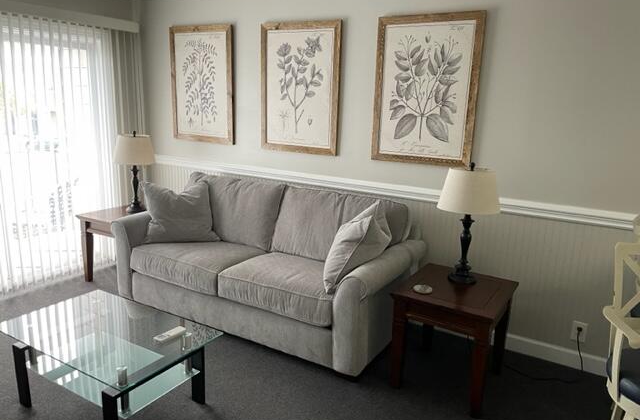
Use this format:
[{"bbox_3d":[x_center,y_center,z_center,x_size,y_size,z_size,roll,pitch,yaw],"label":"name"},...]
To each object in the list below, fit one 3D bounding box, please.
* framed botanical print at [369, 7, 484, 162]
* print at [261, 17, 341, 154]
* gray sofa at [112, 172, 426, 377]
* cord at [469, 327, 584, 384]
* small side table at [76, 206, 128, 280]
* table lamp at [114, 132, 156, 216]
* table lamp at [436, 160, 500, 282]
[{"bbox_3d":[0.679,-0.763,3.100,0.679,0.933,0.035,9,15,29],"label":"framed botanical print"},{"bbox_3d":[-0.153,-0.899,3.570,0.675,0.932,0.035,9,15,29],"label":"print"},{"bbox_3d":[-0.442,0.303,3.459,2.201,0.930,0.828,9,15,29],"label":"gray sofa"},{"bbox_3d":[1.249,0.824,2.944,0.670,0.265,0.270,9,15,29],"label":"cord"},{"bbox_3d":[-1.599,0.306,4.090,0.540,0.560,0.605,9,15,29],"label":"small side table"},{"bbox_3d":[-1.581,-0.335,4.105,0.335,0.673,0.335,9,15,29],"label":"table lamp"},{"bbox_3d":[0.837,0.068,2.740,0.335,0.673,0.335,9,15,29],"label":"table lamp"}]

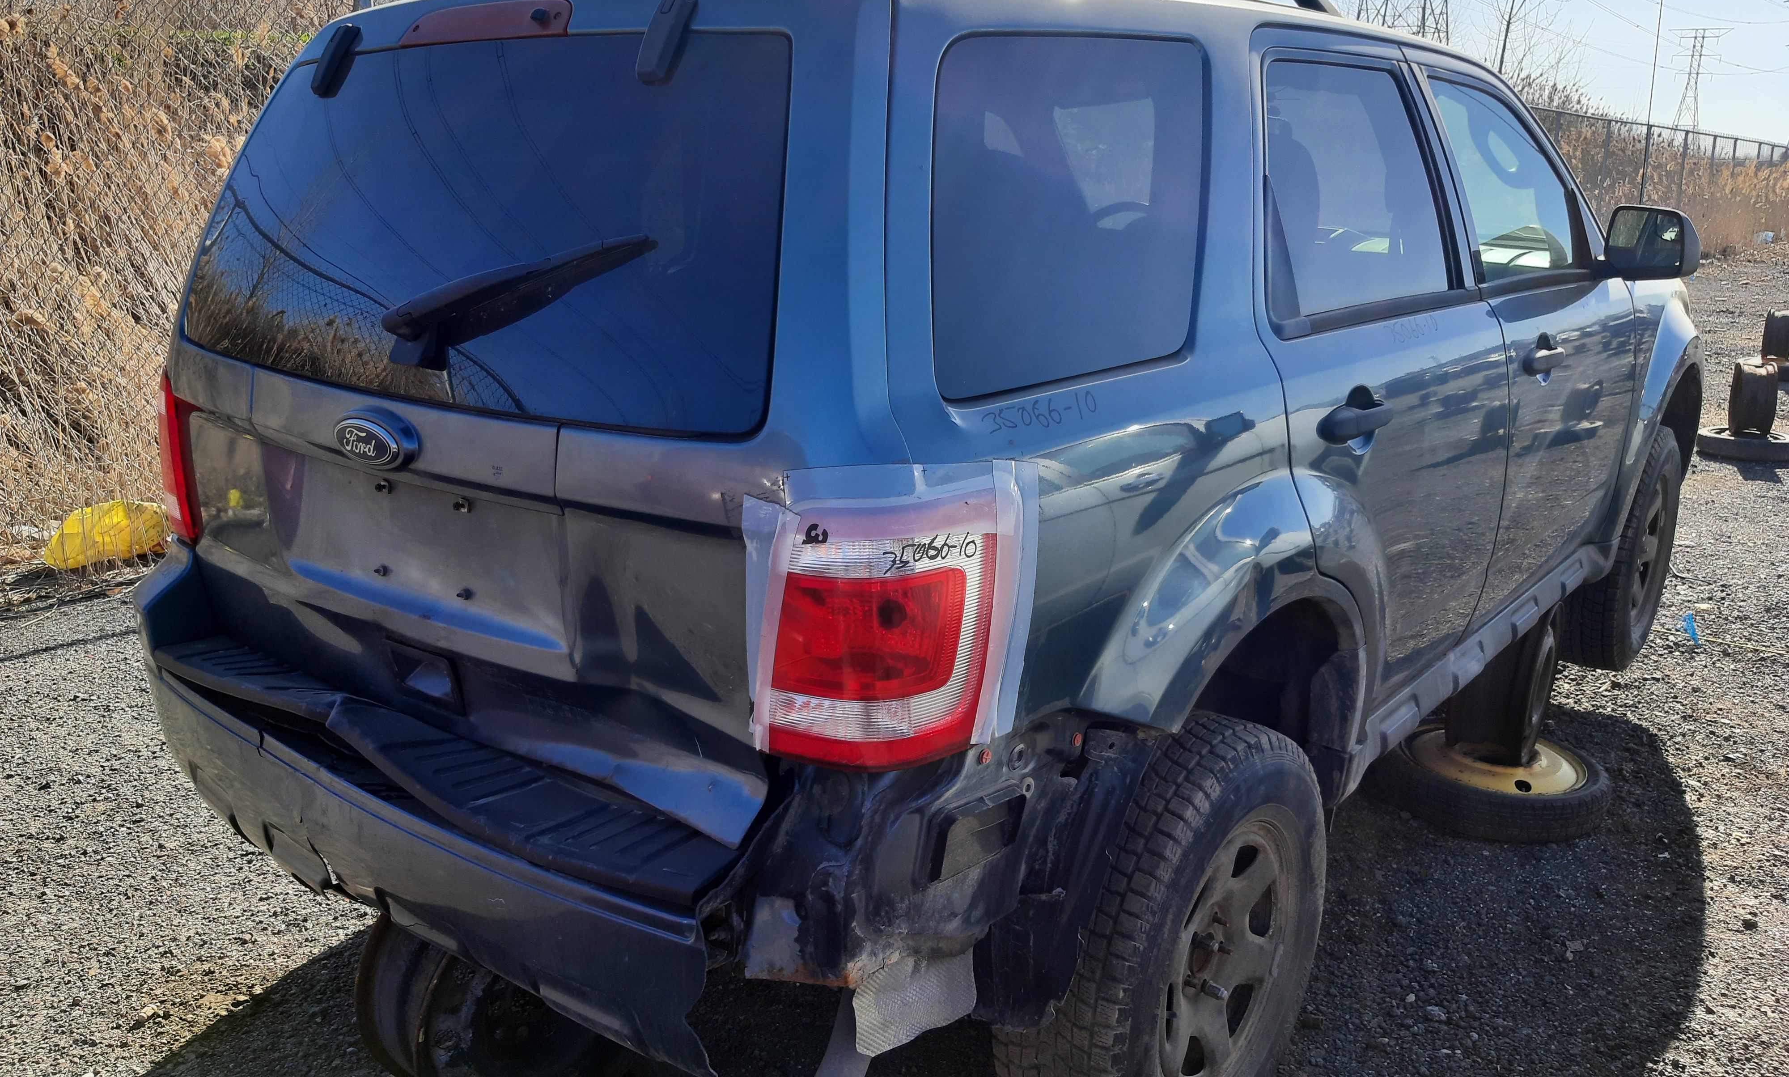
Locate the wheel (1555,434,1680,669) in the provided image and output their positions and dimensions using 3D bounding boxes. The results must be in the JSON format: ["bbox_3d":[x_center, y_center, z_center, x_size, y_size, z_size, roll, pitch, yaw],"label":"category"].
[{"bbox_3d":[2.136,0.028,4.045,0.240,0.720,0.720,12,20,38],"label":"wheel"}]

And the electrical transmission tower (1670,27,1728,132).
[{"bbox_3d":[250.537,-138.023,423.036,19.801,42.000,9.681,9,18,28],"label":"electrical transmission tower"}]

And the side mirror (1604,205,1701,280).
[{"bbox_3d":[1.750,-0.681,3.112,0.205,0.175,0.140,12,20,38],"label":"side mirror"}]

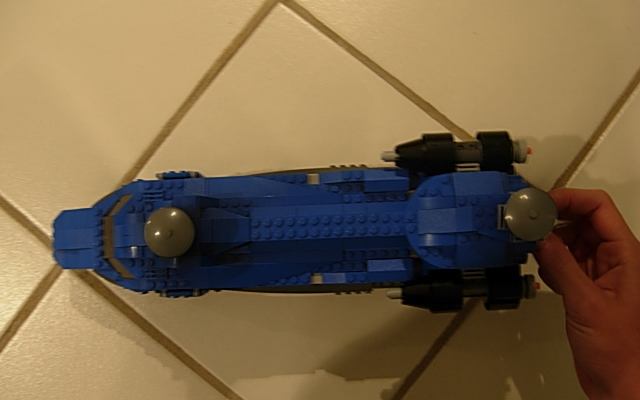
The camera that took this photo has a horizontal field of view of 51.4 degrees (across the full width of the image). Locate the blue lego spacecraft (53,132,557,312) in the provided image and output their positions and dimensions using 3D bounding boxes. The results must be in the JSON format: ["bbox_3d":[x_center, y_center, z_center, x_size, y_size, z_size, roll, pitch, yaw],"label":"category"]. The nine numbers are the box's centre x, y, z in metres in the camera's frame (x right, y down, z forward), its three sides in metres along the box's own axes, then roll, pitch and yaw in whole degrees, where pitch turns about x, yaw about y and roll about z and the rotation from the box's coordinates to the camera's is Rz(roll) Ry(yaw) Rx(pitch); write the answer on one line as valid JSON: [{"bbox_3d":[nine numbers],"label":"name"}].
[{"bbox_3d":[-0.026,0.021,0.480,0.372,0.183,0.131,-3,86,0],"label":"blue lego spacecraft"}]

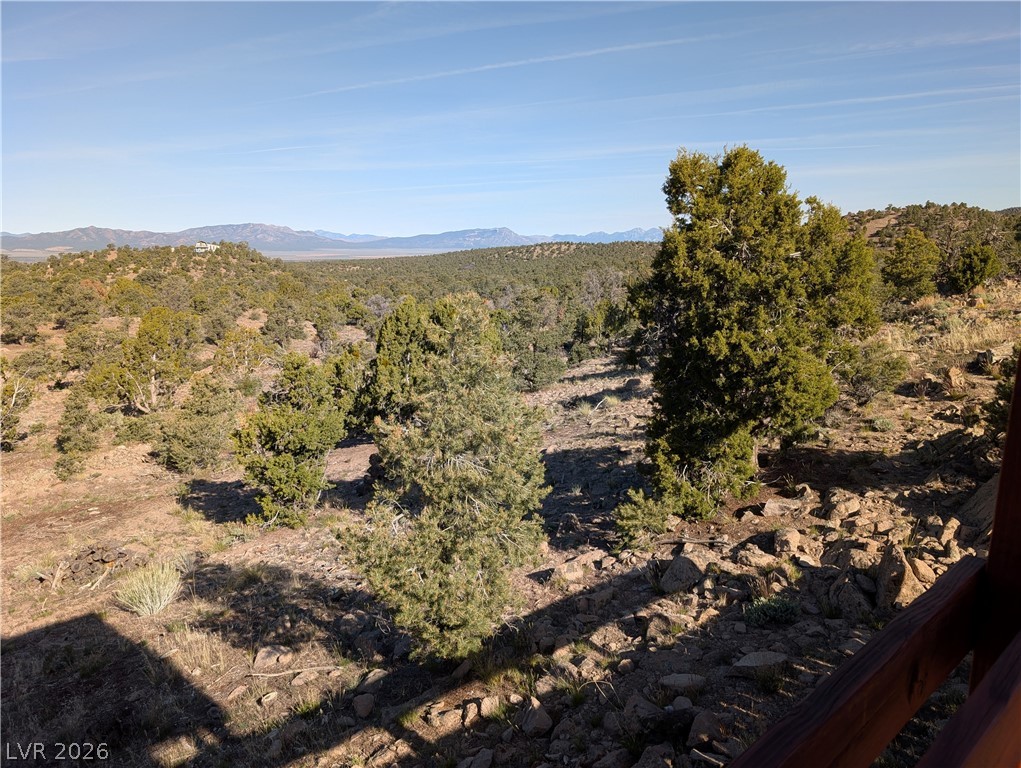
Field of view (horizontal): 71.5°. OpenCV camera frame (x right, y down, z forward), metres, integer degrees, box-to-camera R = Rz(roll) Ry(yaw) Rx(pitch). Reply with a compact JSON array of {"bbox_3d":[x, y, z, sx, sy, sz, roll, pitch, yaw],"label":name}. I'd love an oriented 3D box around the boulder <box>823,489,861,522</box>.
[{"bbox_3d":[3.739,1.368,7.984,0.405,0.356,0.324,5,12,26],"label":"boulder"}]

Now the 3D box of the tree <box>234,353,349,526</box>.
[{"bbox_3d":[-3.084,0.785,10.041,1.513,2.455,1.437,-4,12,-17],"label":"tree"}]

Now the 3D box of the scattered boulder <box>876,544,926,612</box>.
[{"bbox_3d":[3.365,1.674,6.104,0.367,0.584,0.276,7,13,30],"label":"scattered boulder"}]

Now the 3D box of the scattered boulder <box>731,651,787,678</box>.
[{"bbox_3d":[1.963,2.221,5.618,0.420,0.133,0.231,4,12,21],"label":"scattered boulder"}]

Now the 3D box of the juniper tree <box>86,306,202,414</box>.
[{"bbox_3d":[-14.337,-0.884,27.354,4.049,4.176,3.847,-6,12,-27],"label":"juniper tree"}]

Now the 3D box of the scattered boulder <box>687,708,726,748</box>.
[{"bbox_3d":[1.838,3.207,6.608,0.367,0.236,0.294,3,12,17],"label":"scattered boulder"}]

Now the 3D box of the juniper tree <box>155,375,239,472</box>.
[{"bbox_3d":[-5.813,0.751,13.242,1.414,1.839,1.343,-5,12,-24],"label":"juniper tree"}]

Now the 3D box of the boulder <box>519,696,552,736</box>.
[{"bbox_3d":[0.192,2.446,5.216,0.235,0.282,0.177,0,11,2],"label":"boulder"}]

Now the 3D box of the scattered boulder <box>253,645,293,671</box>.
[{"bbox_3d":[-2.918,3.321,8.652,0.480,0.221,0.384,-4,12,-20],"label":"scattered boulder"}]

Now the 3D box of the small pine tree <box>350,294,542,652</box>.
[{"bbox_3d":[-0.764,1.136,8.427,2.315,4.050,2.199,-1,11,-5],"label":"small pine tree"}]

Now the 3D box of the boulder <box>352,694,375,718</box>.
[{"bbox_3d":[-1.558,3.423,7.485,0.230,0.169,0.184,-3,11,-13],"label":"boulder"}]

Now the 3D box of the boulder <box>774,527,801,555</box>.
[{"bbox_3d":[2.893,1.645,7.402,0.251,0.254,0.214,5,12,22],"label":"boulder"}]

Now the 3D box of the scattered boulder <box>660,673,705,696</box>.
[{"bbox_3d":[1.325,2.317,5.467,0.360,0.111,0.198,3,11,15],"label":"scattered boulder"}]

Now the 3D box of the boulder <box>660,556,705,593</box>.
[{"bbox_3d":[2.323,2.568,9.519,0.632,0.420,0.506,3,11,14],"label":"boulder"}]

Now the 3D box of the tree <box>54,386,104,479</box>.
[{"bbox_3d":[-11.563,1.270,18.764,1.150,2.403,1.092,-7,13,-32],"label":"tree"}]

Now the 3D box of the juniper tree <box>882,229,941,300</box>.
[{"bbox_3d":[19.091,-5.634,33.413,2.452,3.327,2.329,6,13,29],"label":"juniper tree"}]

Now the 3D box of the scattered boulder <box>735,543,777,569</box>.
[{"bbox_3d":[3.479,2.419,10.023,0.584,0.260,0.467,4,12,20],"label":"scattered boulder"}]

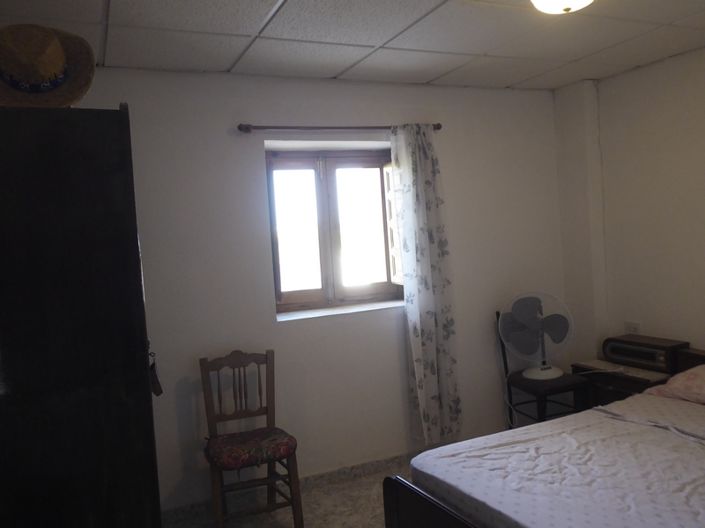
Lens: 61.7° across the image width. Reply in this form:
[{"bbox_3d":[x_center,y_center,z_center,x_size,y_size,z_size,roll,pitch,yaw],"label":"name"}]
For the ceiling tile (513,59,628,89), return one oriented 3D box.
[{"bbox_3d":[1.342,-1.154,3.645,0.500,0.020,0.560,-5,3,-24],"label":"ceiling tile"}]

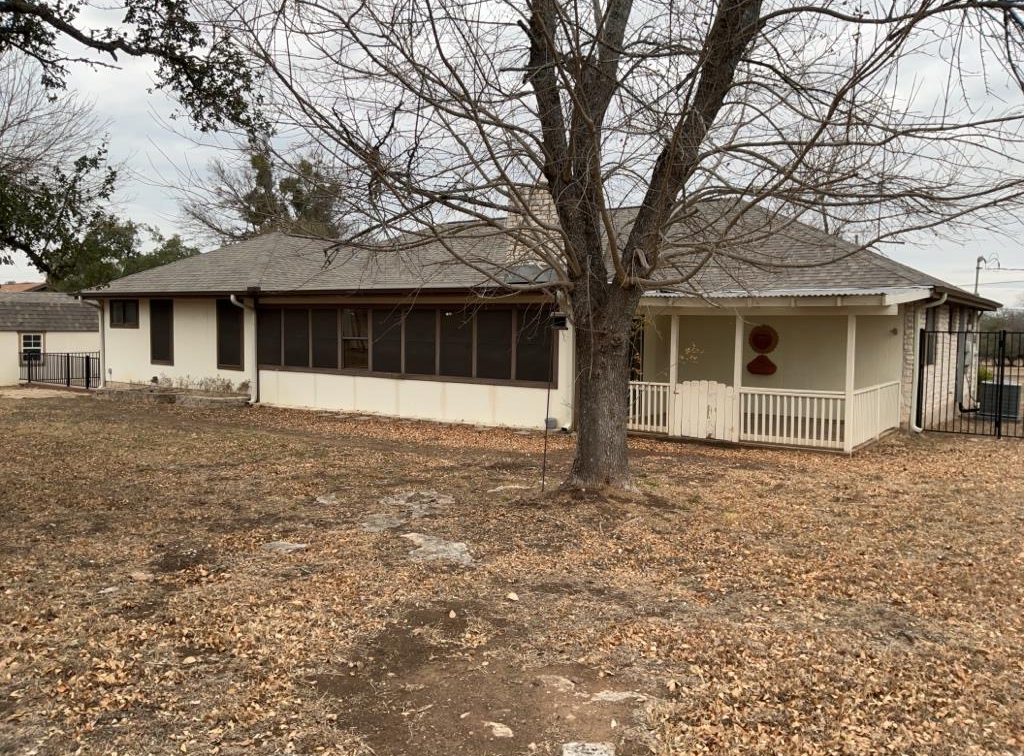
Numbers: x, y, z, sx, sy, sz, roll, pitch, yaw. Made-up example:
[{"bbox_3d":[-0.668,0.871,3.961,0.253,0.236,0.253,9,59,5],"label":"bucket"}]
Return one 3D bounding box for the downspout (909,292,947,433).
[{"bbox_3d":[7.464,-0.252,14.239,0.520,2.480,0.100,3,5,35],"label":"downspout"}]

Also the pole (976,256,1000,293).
[{"bbox_3d":[12.774,-2.780,21.456,0.650,1.080,0.150,3,5,35],"label":"pole"}]

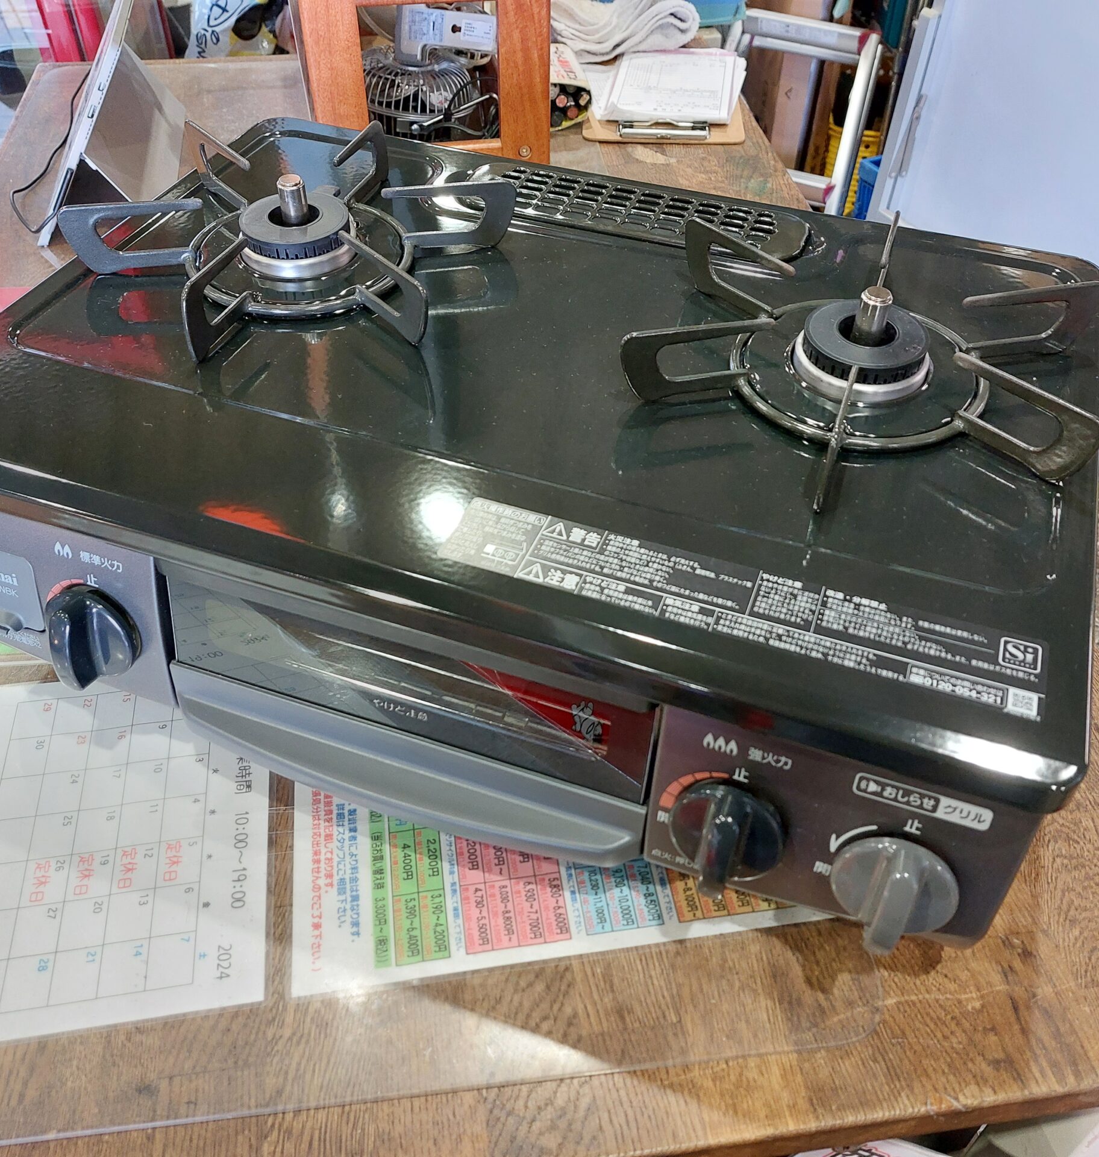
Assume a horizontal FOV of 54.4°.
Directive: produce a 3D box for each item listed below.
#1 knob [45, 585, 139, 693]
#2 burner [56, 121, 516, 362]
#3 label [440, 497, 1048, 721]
[{"bbox_3d":[-0.230,0.030,0.528,0.047,0.047,0.023,15,33,14],"label":"knob"},{"bbox_3d":[-0.142,-0.202,0.602,0.230,0.050,0.220,0,46,0],"label":"burner"},{"bbox_3d":[0.074,0.008,0.433,0.245,0.001,0.041,15,48,14],"label":"label"}]

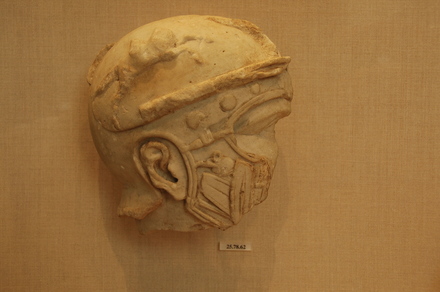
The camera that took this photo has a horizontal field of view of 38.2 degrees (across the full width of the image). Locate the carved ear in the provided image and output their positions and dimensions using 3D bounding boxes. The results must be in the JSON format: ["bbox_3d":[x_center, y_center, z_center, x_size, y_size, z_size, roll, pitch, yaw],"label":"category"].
[{"bbox_3d":[-0.053,0.024,0.600,0.031,0.062,0.020,-24,0,-5],"label":"carved ear"}]

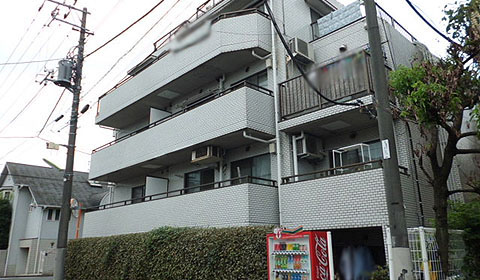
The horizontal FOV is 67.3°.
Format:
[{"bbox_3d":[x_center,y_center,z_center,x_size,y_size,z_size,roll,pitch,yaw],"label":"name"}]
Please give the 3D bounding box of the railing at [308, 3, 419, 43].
[{"bbox_3d":[4.036,-3.173,11.574,3.300,0.640,1.900,15,-23,-42],"label":"railing"}]

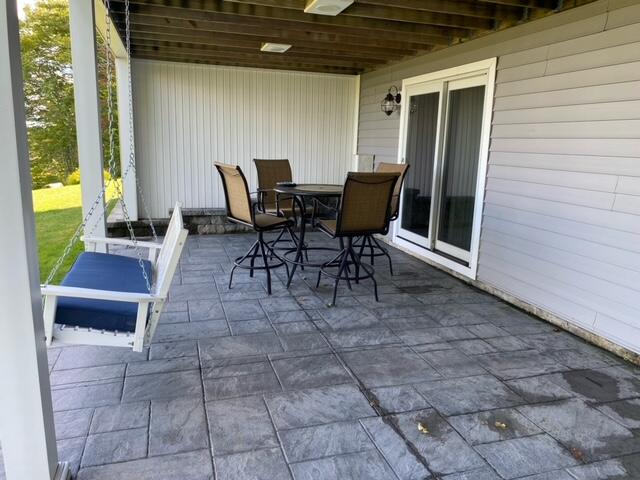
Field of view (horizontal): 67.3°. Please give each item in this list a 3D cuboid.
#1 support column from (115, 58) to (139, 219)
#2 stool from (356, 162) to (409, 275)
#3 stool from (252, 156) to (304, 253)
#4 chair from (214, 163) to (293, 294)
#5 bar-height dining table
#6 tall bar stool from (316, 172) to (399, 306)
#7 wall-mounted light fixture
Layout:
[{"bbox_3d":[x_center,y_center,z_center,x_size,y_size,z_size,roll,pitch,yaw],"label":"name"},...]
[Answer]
[{"bbox_3d":[-2.784,-1.420,6.944,0.170,2.295,0.170,-2,12,-17],"label":"support column"},{"bbox_3d":[0.557,-0.226,5.343,0.665,1.202,0.600,-6,14,-35],"label":"stool"},{"bbox_3d":[-0.377,-0.291,5.522,0.600,1.202,0.665,-8,15,-40],"label":"stool"},{"bbox_3d":[-0.624,-0.137,4.732,0.665,1.202,0.600,-7,14,-37],"label":"chair"},{"bbox_3d":[0.012,-0.045,4.970,0.970,0.965,0.970,-2,12,-17],"label":"bar-height dining table"},{"bbox_3d":[0.311,-0.050,4.444,0.600,1.202,0.665,-3,13,-23],"label":"tall bar stool"},{"bbox_3d":[0.967,-1.903,6.586,0.265,0.410,0.220,-2,12,-17],"label":"wall-mounted light fixture"}]

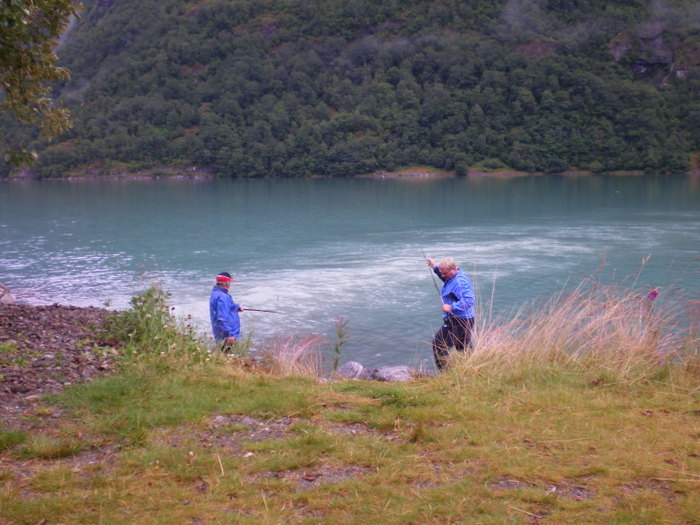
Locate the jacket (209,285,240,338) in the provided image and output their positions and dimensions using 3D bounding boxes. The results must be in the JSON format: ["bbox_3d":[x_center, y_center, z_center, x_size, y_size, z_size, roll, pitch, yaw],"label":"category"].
[{"bbox_3d":[-1.791,0.699,12.700,0.420,0.770,0.500,-2,6,-20],"label":"jacket"}]

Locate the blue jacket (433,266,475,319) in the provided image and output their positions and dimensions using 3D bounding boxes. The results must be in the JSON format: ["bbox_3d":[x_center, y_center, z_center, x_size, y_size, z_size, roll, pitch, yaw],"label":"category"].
[{"bbox_3d":[1.338,0.388,11.500,0.460,0.670,0.560,-2,6,-20],"label":"blue jacket"}]

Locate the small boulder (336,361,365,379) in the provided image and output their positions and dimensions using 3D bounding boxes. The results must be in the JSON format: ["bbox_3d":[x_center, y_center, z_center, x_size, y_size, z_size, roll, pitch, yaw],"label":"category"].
[{"bbox_3d":[0.007,1.414,11.700,0.370,0.250,0.320,0,6,0],"label":"small boulder"}]

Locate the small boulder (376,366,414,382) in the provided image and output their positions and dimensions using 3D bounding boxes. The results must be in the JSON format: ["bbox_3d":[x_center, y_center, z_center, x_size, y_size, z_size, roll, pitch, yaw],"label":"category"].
[{"bbox_3d":[0.588,1.460,11.500,0.490,0.250,0.360,0,6,0],"label":"small boulder"}]

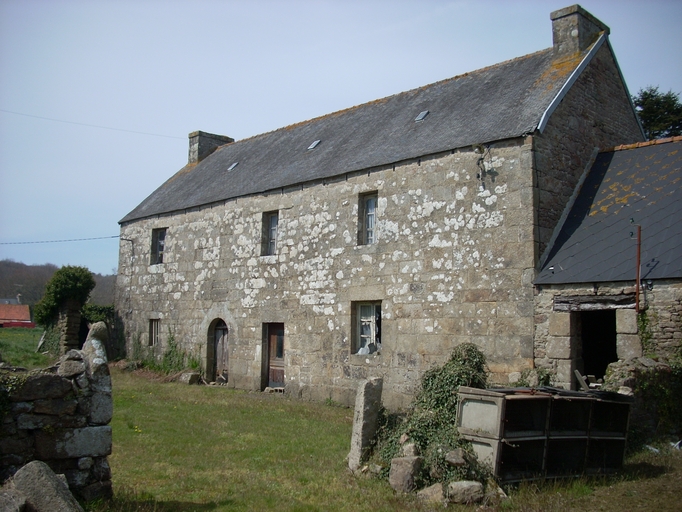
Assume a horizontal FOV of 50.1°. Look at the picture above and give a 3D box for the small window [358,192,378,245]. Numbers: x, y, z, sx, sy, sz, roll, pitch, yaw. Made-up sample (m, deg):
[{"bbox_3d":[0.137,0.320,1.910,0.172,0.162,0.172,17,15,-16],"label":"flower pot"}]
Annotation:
[{"bbox_3d":[0.833,-1.004,19.796,0.220,1.430,0.740,9,-10,-43],"label":"small window"}]

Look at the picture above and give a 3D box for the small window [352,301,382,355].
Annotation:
[{"bbox_3d":[0.763,1.915,19.410,0.220,1.420,1.120,9,-10,-43],"label":"small window"}]

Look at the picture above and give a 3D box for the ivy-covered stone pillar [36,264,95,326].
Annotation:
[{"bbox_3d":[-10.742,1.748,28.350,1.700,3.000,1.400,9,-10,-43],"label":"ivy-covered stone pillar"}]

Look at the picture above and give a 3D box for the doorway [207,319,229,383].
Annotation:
[{"bbox_3d":[-3.977,3.165,24.216,0.300,2.160,1.200,9,-10,-43],"label":"doorway"}]

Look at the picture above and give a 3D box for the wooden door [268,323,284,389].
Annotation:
[{"bbox_3d":[-1.918,3.069,22.173,0.120,2.010,1.020,9,-10,-43],"label":"wooden door"}]

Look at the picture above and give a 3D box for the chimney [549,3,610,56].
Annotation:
[{"bbox_3d":[6.444,-5.651,19.585,1.800,1.400,0.780,9,-10,-43],"label":"chimney"}]

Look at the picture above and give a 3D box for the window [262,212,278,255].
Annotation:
[{"bbox_3d":[-2.126,-0.689,22.852,0.220,1.400,0.810,9,-10,-43],"label":"window"}]

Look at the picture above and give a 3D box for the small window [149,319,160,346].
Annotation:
[{"bbox_3d":[-6.863,2.869,27.247,0.200,1.000,0.750,9,-10,-43],"label":"small window"}]

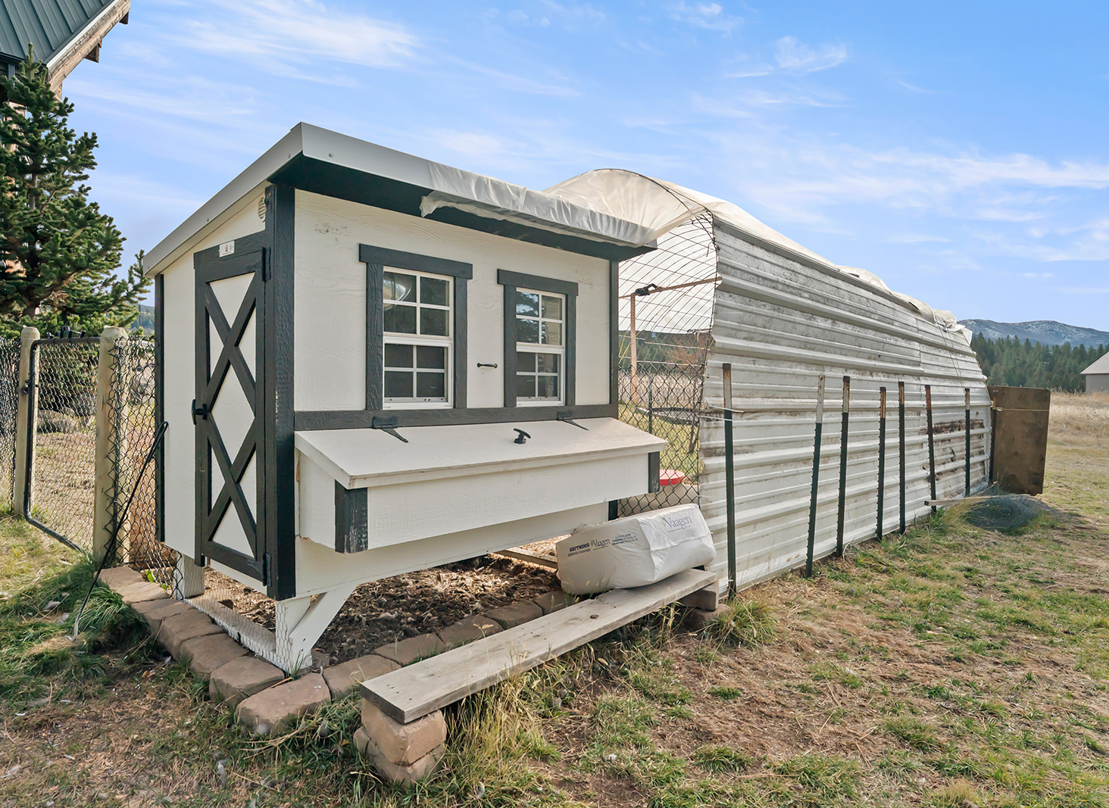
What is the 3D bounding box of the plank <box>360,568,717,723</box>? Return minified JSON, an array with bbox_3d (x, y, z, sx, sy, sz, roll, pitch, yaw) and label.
[{"bbox_3d":[0.113,0.914,2.541,0.225,0.038,1.850,2,2,45],"label":"plank"}]

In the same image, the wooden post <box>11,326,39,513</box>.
[{"bbox_3d":[-3.629,0.110,4.170,0.100,1.279,0.100,2,2,-41],"label":"wooden post"}]

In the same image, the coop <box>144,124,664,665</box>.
[{"bbox_3d":[-0.720,0.011,3.210,1.912,1.896,1.966,2,2,44],"label":"coop"}]

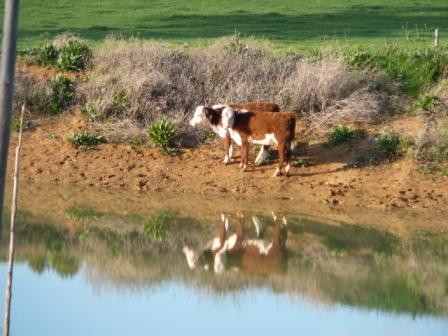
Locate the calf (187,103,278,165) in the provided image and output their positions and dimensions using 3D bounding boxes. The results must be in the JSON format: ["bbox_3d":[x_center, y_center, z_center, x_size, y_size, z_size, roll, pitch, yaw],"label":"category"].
[{"bbox_3d":[0.181,-0.587,77.100,1.510,1.050,0.430,3,3,-2],"label":"calf"}]

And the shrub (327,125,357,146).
[{"bbox_3d":[2.072,-0.572,79.700,0.500,0.360,0.460,3,3,0],"label":"shrub"}]

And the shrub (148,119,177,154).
[{"bbox_3d":[-1.062,-0.542,78.500,0.470,0.580,0.470,3,3,0],"label":"shrub"}]

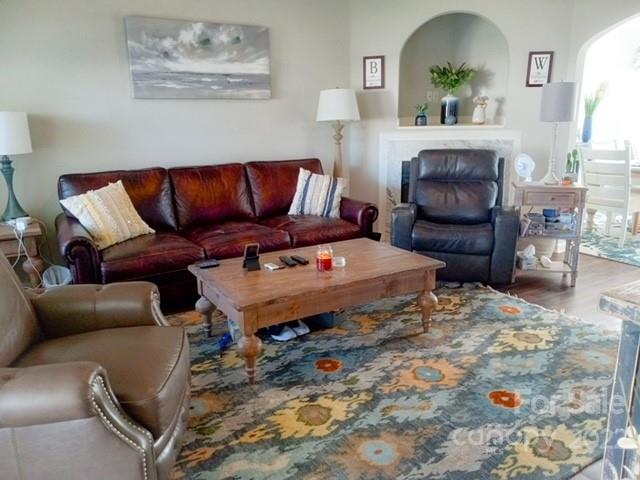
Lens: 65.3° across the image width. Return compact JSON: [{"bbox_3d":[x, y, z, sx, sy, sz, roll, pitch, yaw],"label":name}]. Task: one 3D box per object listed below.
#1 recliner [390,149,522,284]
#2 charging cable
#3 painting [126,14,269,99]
[{"bbox_3d":[1.133,-0.265,4.345,0.930,1.010,0.950,2,15,10],"label":"recliner"},{"bbox_3d":[-1.946,0.101,3.292,0.200,0.481,0.160,-9,17,-30],"label":"charging cable"},{"bbox_3d":[-0.976,-1.522,4.250,1.220,0.616,0.040,-9,17,-30],"label":"painting"}]

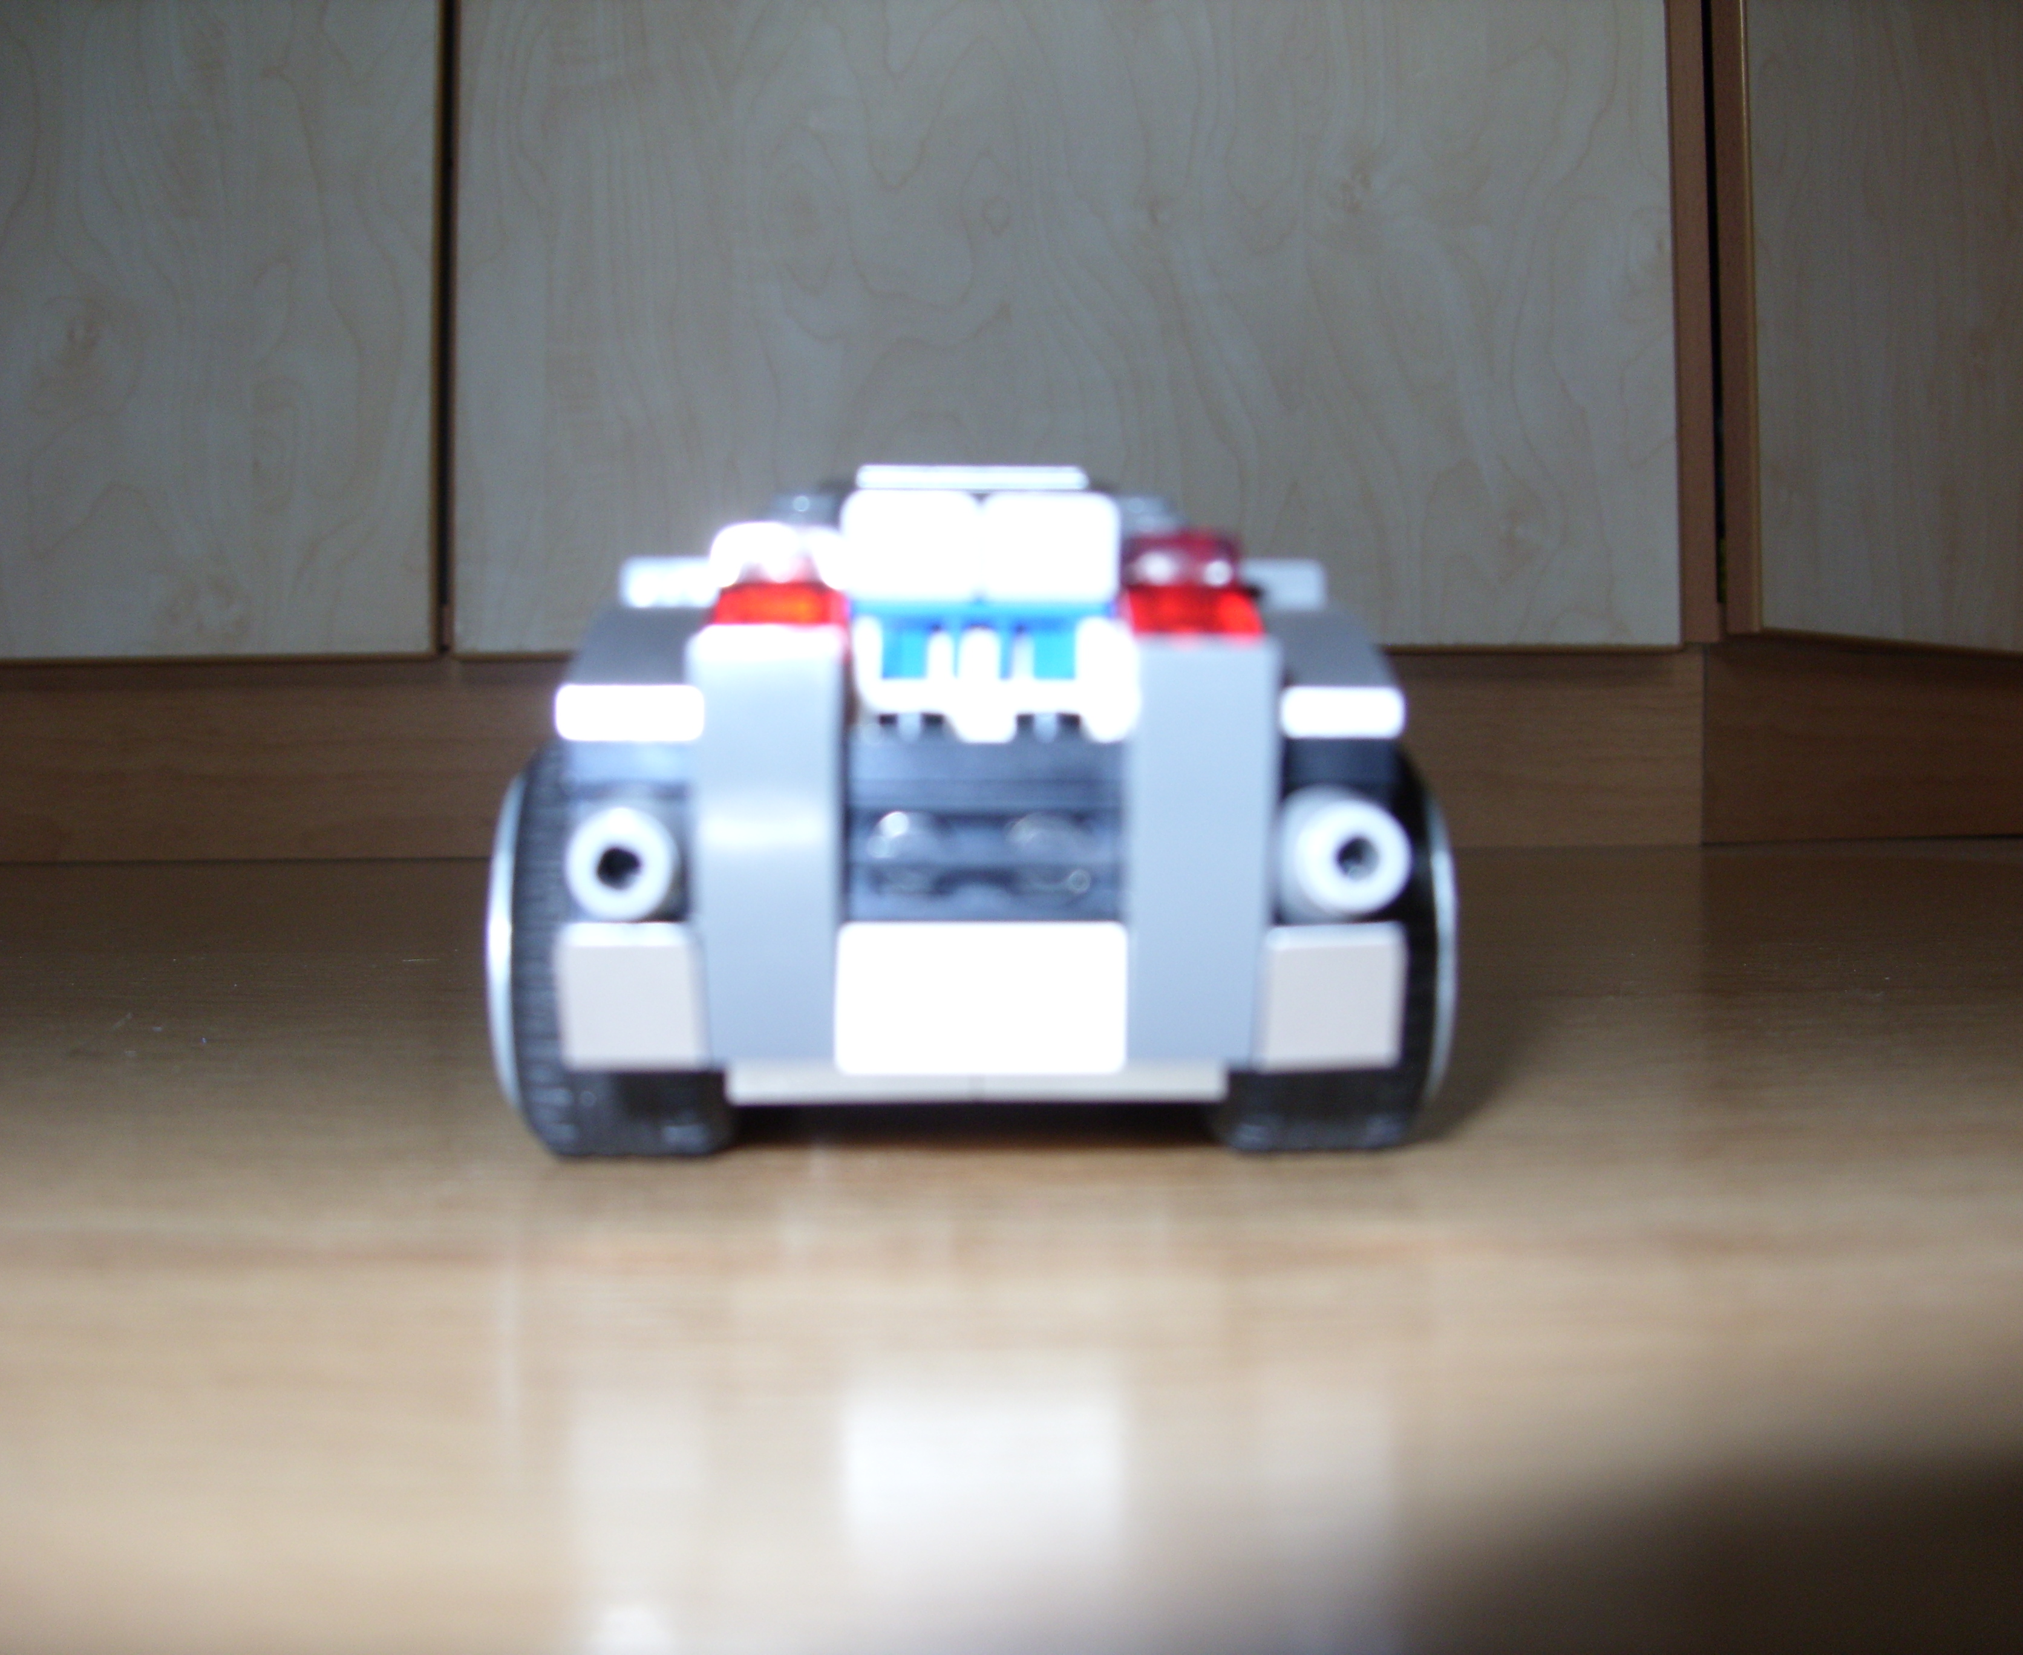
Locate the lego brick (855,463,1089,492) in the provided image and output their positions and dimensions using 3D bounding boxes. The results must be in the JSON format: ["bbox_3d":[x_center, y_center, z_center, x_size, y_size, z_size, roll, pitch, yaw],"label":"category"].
[{"bbox_3d":[-0.003,-0.024,0.178,0.016,0.003,0.013,0,1,-2],"label":"lego brick"}]

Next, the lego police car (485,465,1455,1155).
[{"bbox_3d":[-0.004,-0.002,0.206,0.067,0.048,0.145,0,1,-2],"label":"lego police car"}]

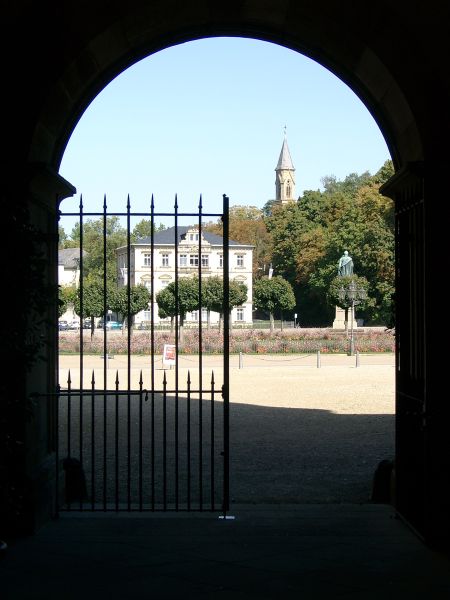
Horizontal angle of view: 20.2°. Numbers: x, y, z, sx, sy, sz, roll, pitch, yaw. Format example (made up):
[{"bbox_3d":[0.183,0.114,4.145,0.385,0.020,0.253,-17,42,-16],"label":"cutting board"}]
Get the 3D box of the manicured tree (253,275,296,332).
[{"bbox_3d":[4.421,0.402,113.000,3.840,5.269,3.840,0,-1,0],"label":"manicured tree"}]

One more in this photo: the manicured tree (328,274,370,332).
[{"bbox_3d":[10.036,0.504,102.000,3.386,5.119,3.386,0,-1,0],"label":"manicured tree"}]

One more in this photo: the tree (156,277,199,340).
[{"bbox_3d":[-3.809,0.726,102.000,3.345,5.240,3.345,0,-1,0],"label":"tree"}]

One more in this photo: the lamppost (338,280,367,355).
[{"bbox_3d":[7.658,1.081,76.000,1.682,4.505,1.682,0,-1,0],"label":"lamppost"}]

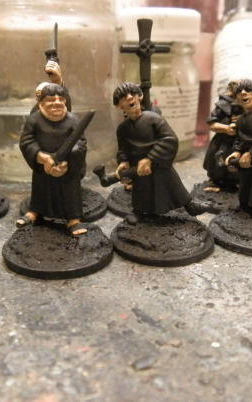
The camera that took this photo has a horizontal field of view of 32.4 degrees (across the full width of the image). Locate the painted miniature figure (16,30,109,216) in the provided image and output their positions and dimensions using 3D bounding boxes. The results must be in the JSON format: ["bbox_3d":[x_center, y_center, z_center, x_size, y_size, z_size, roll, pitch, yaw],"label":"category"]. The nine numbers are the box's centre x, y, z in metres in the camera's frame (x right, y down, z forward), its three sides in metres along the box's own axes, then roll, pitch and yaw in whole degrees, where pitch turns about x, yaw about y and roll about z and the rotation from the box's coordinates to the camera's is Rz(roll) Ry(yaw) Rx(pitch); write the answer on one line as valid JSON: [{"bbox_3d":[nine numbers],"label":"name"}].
[{"bbox_3d":[-0.018,-0.022,0.120,0.026,0.051,0.026,-3,21,-7],"label":"painted miniature figure"}]

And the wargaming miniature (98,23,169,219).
[{"bbox_3d":[0.007,-0.023,0.123,0.025,0.052,0.025,2,19,4],"label":"wargaming miniature"}]

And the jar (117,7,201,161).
[{"bbox_3d":[0.013,-0.048,0.180,0.034,0.057,0.034,0,21,0],"label":"jar"}]

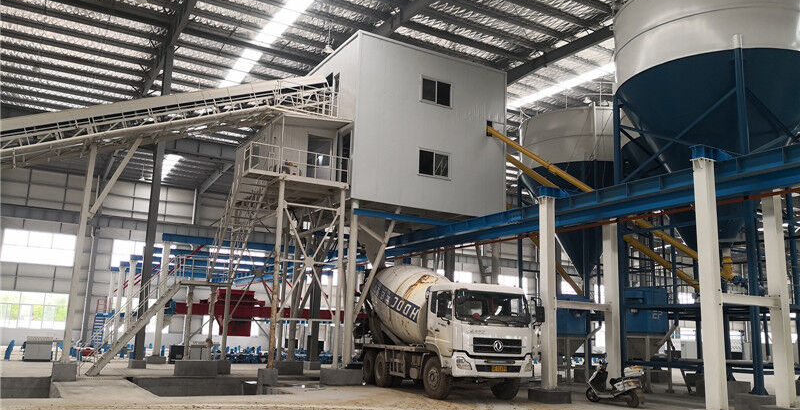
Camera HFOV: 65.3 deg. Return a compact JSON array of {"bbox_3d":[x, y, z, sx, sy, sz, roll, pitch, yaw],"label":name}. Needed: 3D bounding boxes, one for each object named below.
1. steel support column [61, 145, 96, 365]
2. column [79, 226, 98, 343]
[{"bbox_3d":[-10.081,1.442,19.782,0.220,6.943,0.220,9,-14,-30],"label":"steel support column"},{"bbox_3d":[-23.146,5.946,46.717,0.420,9.265,0.500,9,-14,-30],"label":"column"}]

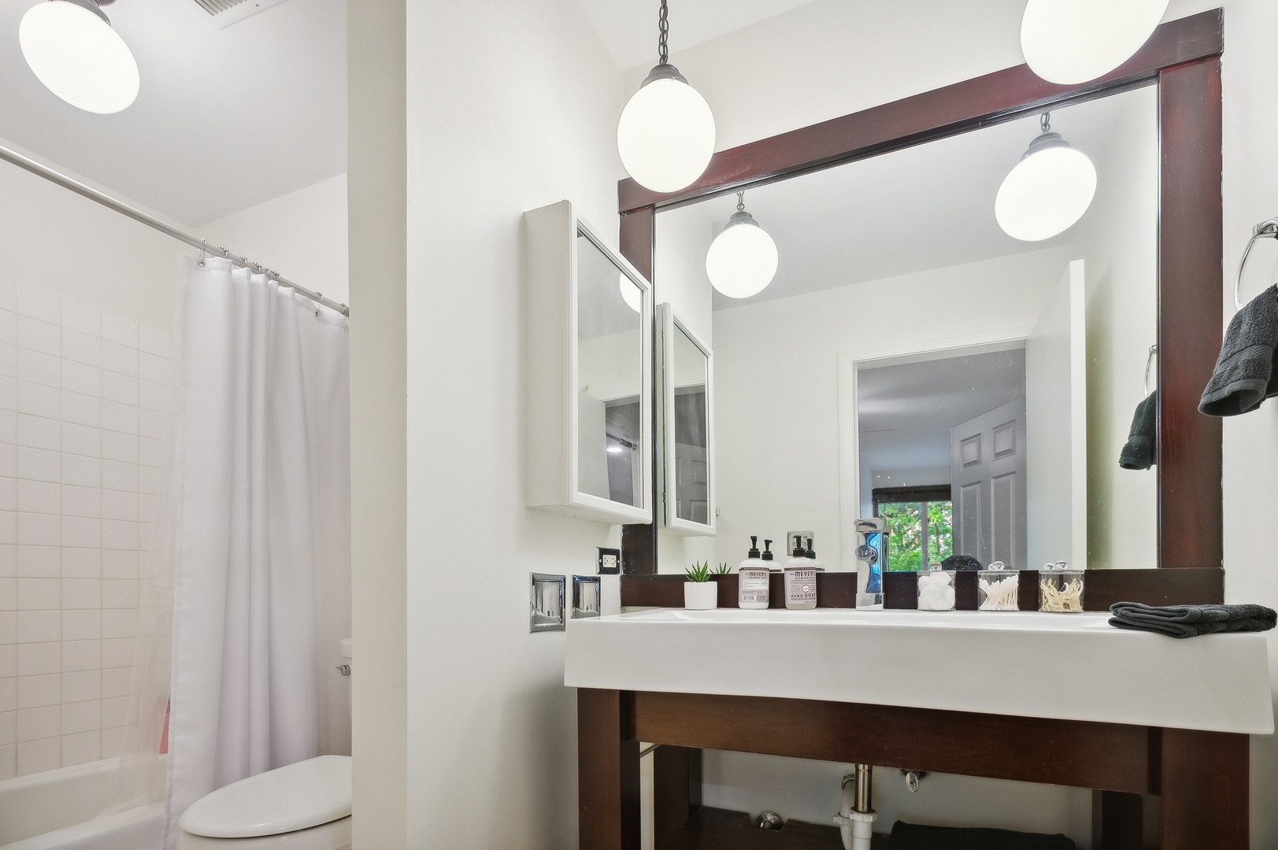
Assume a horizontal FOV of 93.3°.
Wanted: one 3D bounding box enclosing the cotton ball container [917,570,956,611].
[{"bbox_3d":[0.636,0.352,1.290,0.074,0.091,0.074,-2,-4,22],"label":"cotton ball container"}]

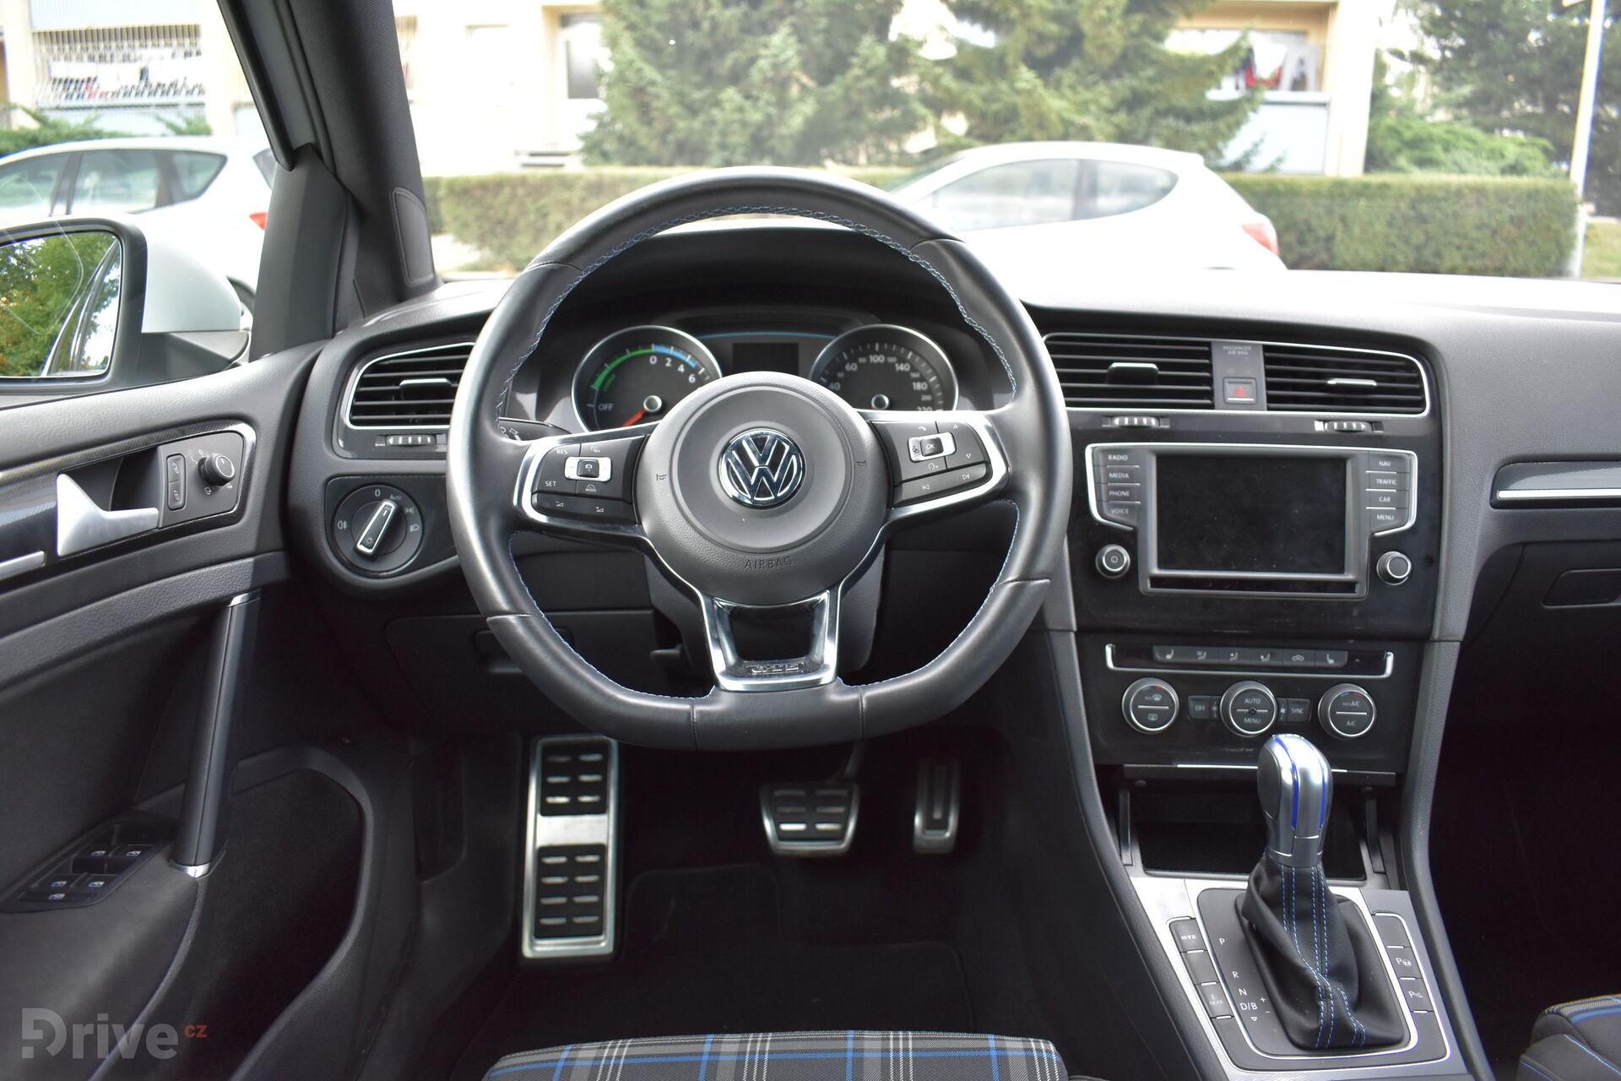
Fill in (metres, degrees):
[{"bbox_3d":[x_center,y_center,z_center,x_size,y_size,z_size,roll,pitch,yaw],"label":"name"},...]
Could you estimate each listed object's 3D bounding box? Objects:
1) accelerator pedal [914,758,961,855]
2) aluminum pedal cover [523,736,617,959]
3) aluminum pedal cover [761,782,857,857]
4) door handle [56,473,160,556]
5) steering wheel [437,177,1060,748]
[{"bbox_3d":[0.126,0.266,1.218,0.045,0.098,0.020,0,-20,-1],"label":"accelerator pedal"},{"bbox_3d":[-0.229,0.290,1.161,0.083,0.207,0.016,0,-16,-1],"label":"aluminum pedal cover"},{"bbox_3d":[-0.001,0.271,1.183,0.093,0.071,0.020,0,-17,-1],"label":"aluminum pedal cover"},{"bbox_3d":[-0.428,-0.020,0.729,0.022,0.047,0.098,2,11,5],"label":"door handle"},{"bbox_3d":[-0.030,-0.051,0.757,0.370,0.353,0.100,-3,-10,-2],"label":"steering wheel"}]

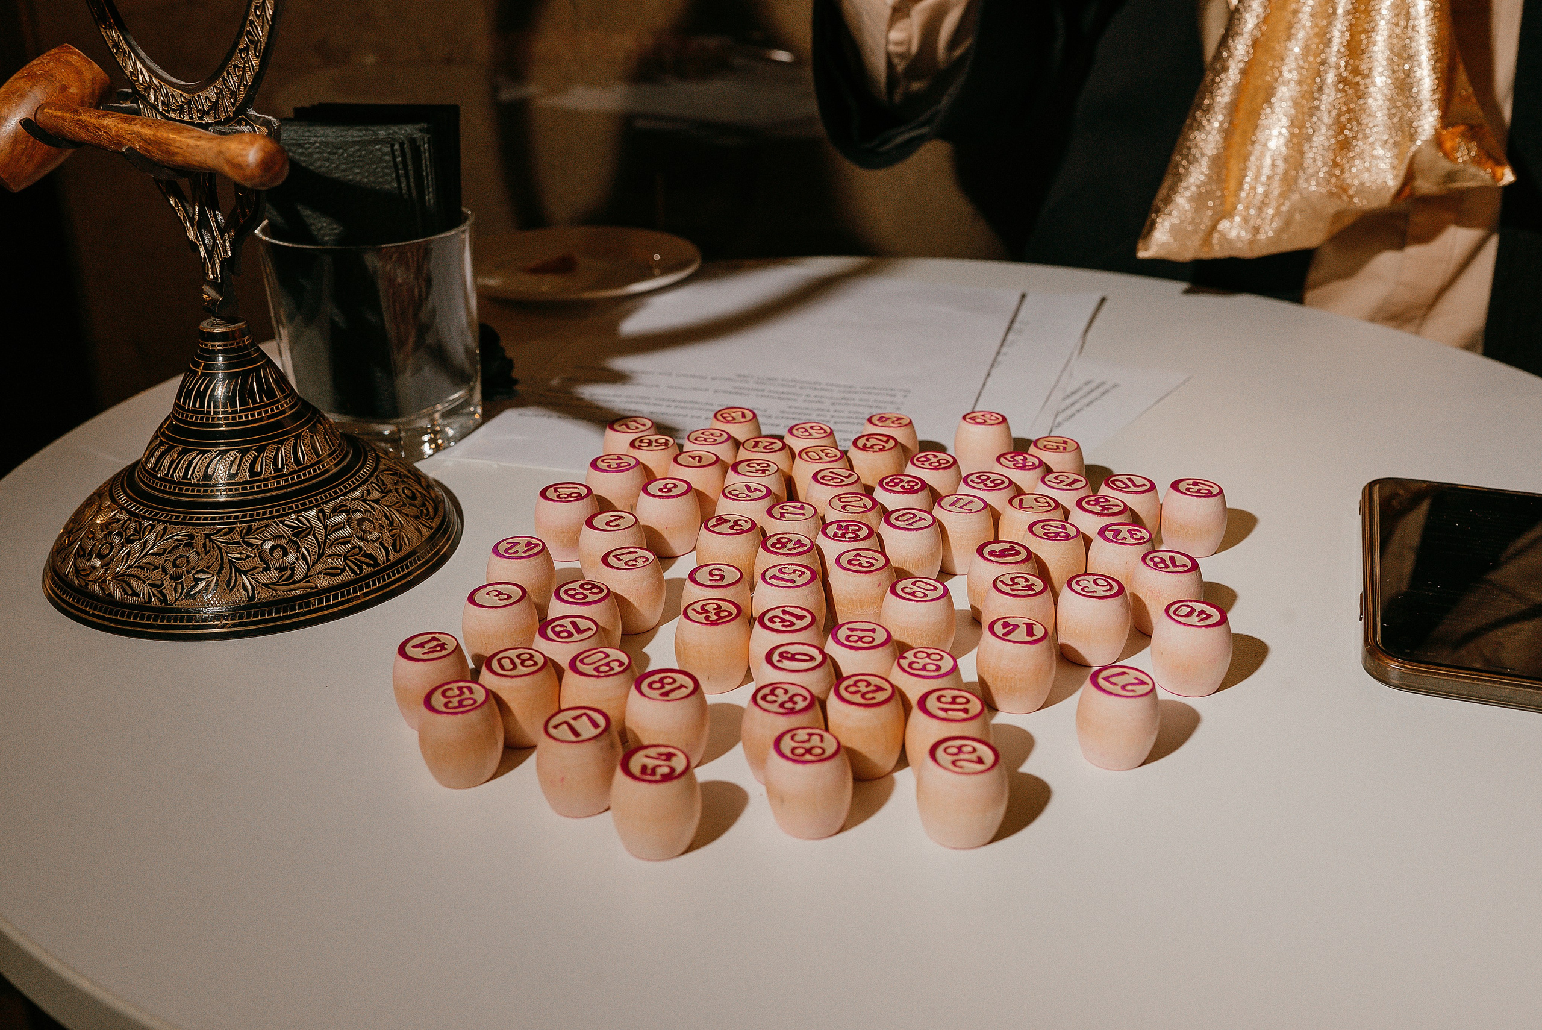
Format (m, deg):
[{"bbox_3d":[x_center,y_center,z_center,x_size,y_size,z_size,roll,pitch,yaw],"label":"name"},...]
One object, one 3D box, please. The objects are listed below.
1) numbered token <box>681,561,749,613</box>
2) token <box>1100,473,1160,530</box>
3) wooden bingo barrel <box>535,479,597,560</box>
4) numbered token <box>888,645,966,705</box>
[{"bbox_3d":[-0.017,0.030,0.484,0.023,0.023,0.023,-1,24,0],"label":"numbered token"},{"bbox_3d":[0.128,0.000,0.538,0.023,0.023,0.023,-1,24,0],"label":"token"},{"bbox_3d":[-0.074,0.003,0.548,0.023,0.024,0.023,-4,25,-8],"label":"wooden bingo barrel"},{"bbox_3d":[0.045,0.053,0.433,0.022,0.023,0.022,-1,24,0],"label":"numbered token"}]

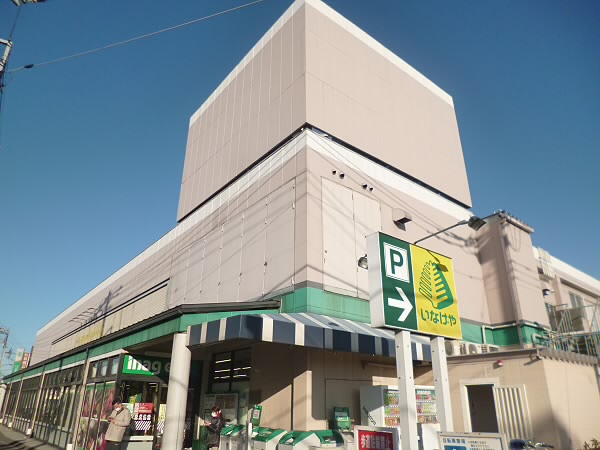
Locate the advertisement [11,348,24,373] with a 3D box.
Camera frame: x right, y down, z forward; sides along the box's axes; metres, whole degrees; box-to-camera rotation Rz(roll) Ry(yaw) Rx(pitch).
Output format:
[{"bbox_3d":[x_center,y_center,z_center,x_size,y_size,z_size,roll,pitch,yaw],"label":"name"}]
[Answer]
[{"bbox_3d":[-25.048,12.514,36.622,0.700,3.000,0.300,18,-29,-34],"label":"advertisement"}]

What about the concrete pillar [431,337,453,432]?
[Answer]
[{"bbox_3d":[2.139,2.925,6.051,0.145,2.523,0.145,18,-29,-34],"label":"concrete pillar"}]

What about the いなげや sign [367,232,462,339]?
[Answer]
[{"bbox_3d":[1.847,1.026,6.616,1.900,1.400,0.247,18,-29,-34],"label":"いなげや sign"}]

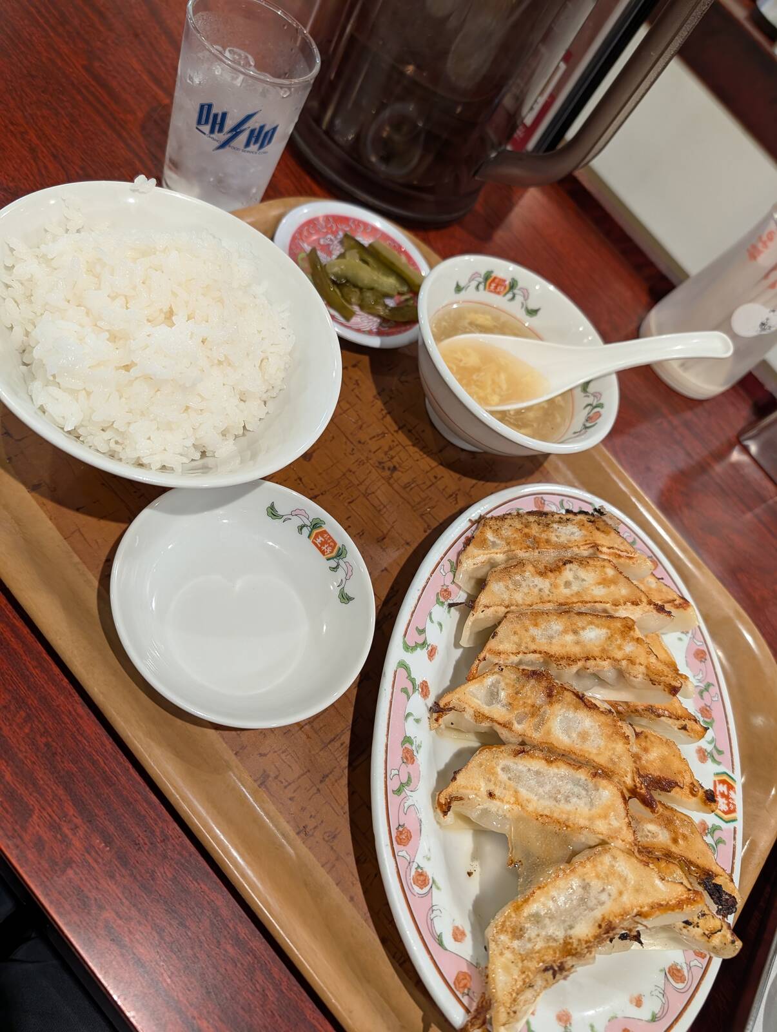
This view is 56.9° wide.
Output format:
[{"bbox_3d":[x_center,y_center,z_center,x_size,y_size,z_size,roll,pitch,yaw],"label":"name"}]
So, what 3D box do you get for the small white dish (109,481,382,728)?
[{"bbox_3d":[-0.055,0.034,0.270,0.096,0.030,0.096,13,60,-23],"label":"small white dish"}]

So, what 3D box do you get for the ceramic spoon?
[{"bbox_3d":[0.099,-0.077,0.372,0.155,0.042,0.045,-3,66,-17],"label":"ceramic spoon"}]

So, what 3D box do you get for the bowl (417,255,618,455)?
[{"bbox_3d":[0.055,-0.070,0.369,0.114,0.055,0.114,13,60,-23],"label":"bowl"}]

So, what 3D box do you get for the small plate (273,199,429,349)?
[{"bbox_3d":[-0.018,-0.121,0.378,0.096,0.021,0.096,13,60,-23],"label":"small plate"}]

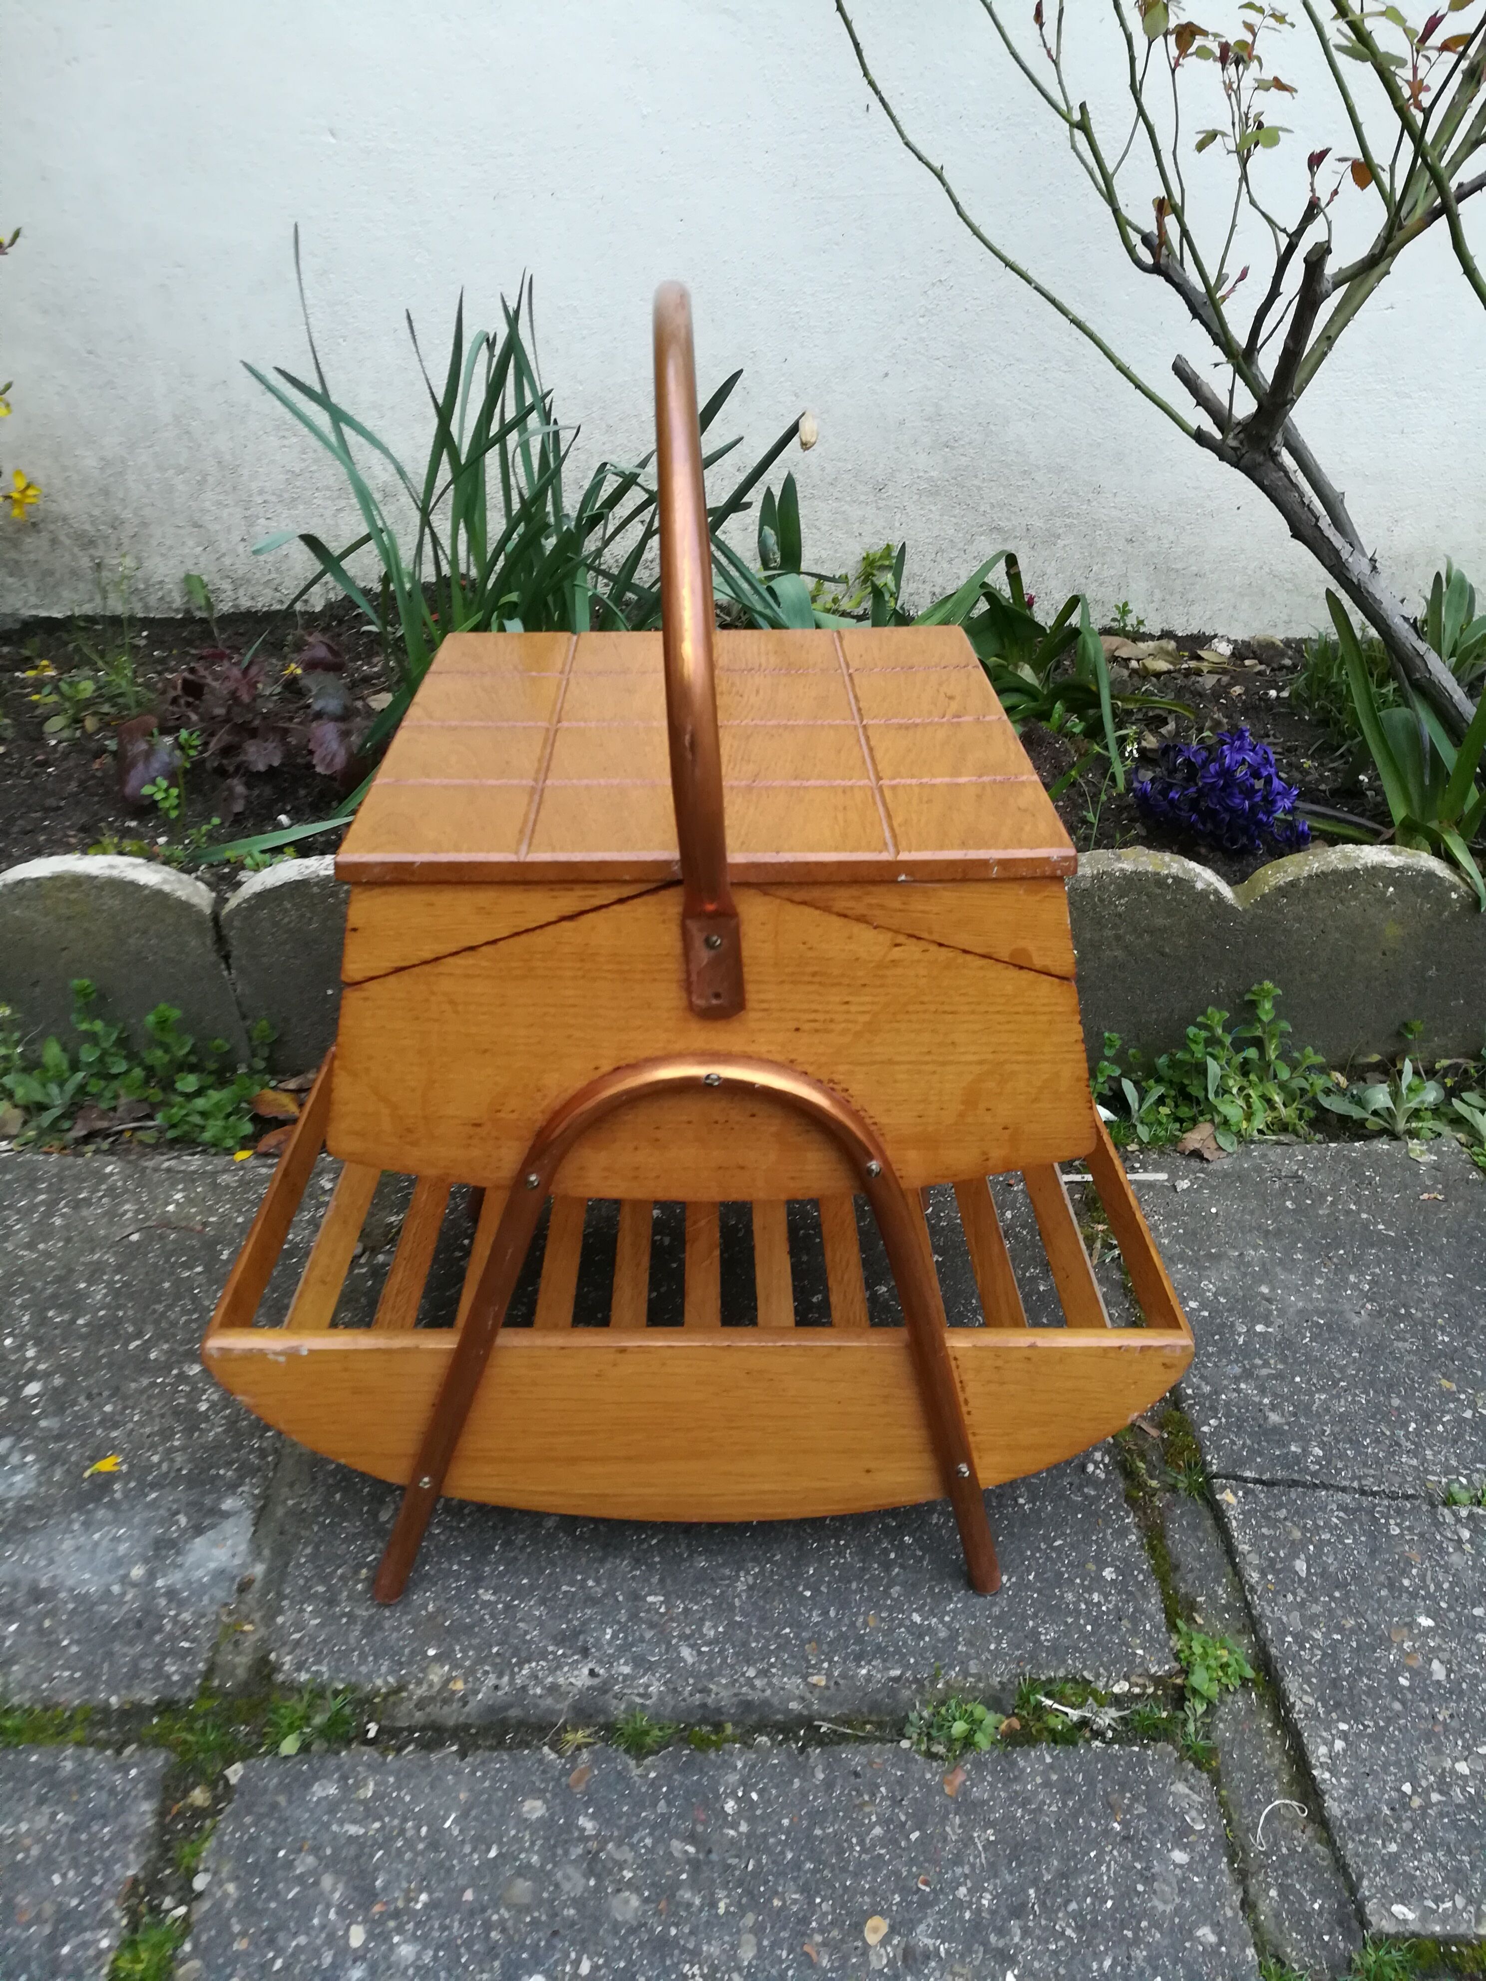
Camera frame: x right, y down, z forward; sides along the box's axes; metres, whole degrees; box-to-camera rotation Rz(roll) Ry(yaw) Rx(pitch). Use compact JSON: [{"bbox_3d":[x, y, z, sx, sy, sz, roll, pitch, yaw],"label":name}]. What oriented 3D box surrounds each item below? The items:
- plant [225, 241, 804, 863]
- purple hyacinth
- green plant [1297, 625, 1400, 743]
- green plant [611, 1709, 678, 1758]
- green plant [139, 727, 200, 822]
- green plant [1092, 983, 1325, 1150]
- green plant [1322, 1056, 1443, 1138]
[{"bbox_3d":[-0.186,-0.400,1.302,0.440,0.410,0.400,0,31,0],"label":"plant"},{"bbox_3d":[0.400,-0.174,1.246,0.138,0.083,0.090,0,31,0],"label":"purple hyacinth"},{"bbox_3d":[0.591,-0.311,1.455,0.097,0.090,0.095,0,31,0],"label":"green plant"},{"bbox_3d":[-0.048,0.361,0.727,0.032,0.020,0.023,0,31,0],"label":"green plant"},{"bbox_3d":[-0.482,-0.177,1.250,0.045,0.083,0.042,0,31,0],"label":"green plant"},{"bbox_3d":[0.361,0.058,1.141,0.165,0.095,0.100,0,31,0],"label":"green plant"},{"bbox_3d":[0.494,0.080,1.149,0.086,0.050,0.075,0,31,0],"label":"green plant"}]

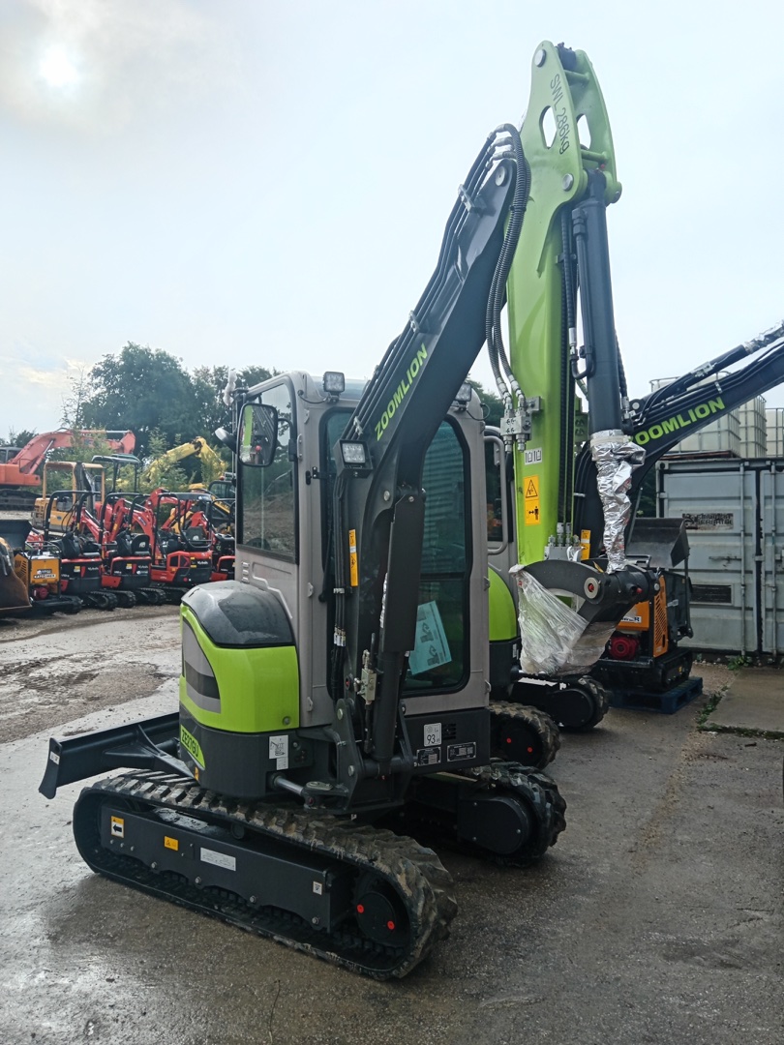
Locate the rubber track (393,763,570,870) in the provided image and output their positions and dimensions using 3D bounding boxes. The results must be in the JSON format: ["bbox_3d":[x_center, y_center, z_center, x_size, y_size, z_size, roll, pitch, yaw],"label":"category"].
[{"bbox_3d":[-0.029,1.526,4.758,2.080,0.470,0.300,-1,0,33],"label":"rubber track"}]

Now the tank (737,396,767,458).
[{"bbox_3d":[5.406,-1.381,13.158,1.000,1.150,1.150,-1,0,31],"label":"tank"}]

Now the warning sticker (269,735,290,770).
[{"bbox_3d":[-0.503,1.031,3.640,0.087,0.157,0.006,0,0,-19],"label":"warning sticker"}]

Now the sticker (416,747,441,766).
[{"bbox_3d":[0.183,1.152,4.003,0.130,0.078,0.006,0,0,-24],"label":"sticker"}]

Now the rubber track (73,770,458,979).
[{"bbox_3d":[-0.691,1.529,3.753,2.080,0.470,0.300,-1,0,33],"label":"rubber track"}]

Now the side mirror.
[{"bbox_3d":[-0.604,-0.393,3.660,0.175,0.280,0.060,0,8,-25],"label":"side mirror"}]

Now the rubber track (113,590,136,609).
[{"bbox_3d":[-5.580,1.510,16.400,1.250,0.350,0.190,0,0,37],"label":"rubber track"}]

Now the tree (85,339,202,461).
[{"bbox_3d":[-12.274,-4.345,40.000,5.800,9.000,5.600,-1,0,0],"label":"tree"}]

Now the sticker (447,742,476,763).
[{"bbox_3d":[0.351,1.149,4.077,0.158,0.077,0.006,0,0,-24],"label":"sticker"}]

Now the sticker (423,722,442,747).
[{"bbox_3d":[0.199,1.045,4.010,0.094,0.104,0.006,0,0,-24],"label":"sticker"}]

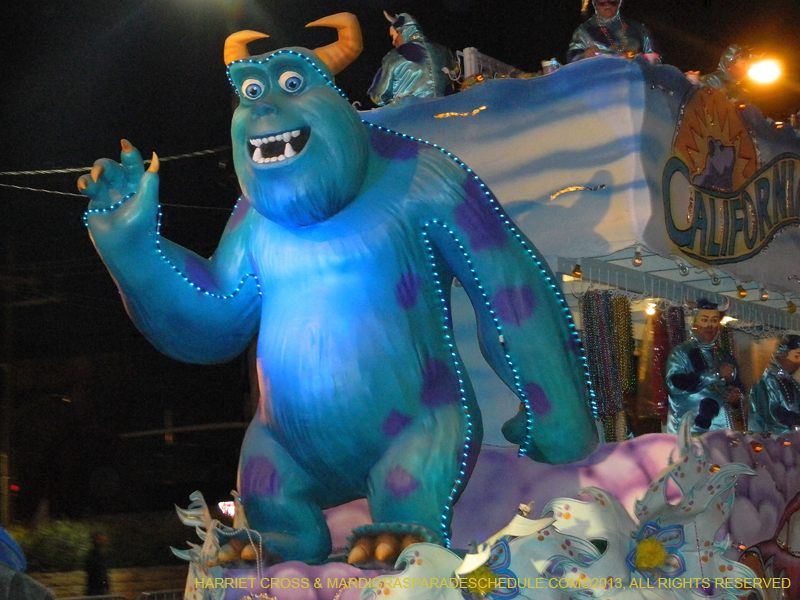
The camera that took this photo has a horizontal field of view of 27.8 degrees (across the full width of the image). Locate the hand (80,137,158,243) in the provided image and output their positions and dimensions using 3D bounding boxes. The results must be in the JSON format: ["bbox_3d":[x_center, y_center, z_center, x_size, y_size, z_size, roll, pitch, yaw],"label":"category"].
[{"bbox_3d":[-1.795,-0.694,10.350,0.480,0.620,0.360,-4,-9,27],"label":"hand"}]

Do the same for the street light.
[{"bbox_3d":[5.400,-3.390,24.000,0.460,0.360,0.400,0,-8,0],"label":"street light"}]

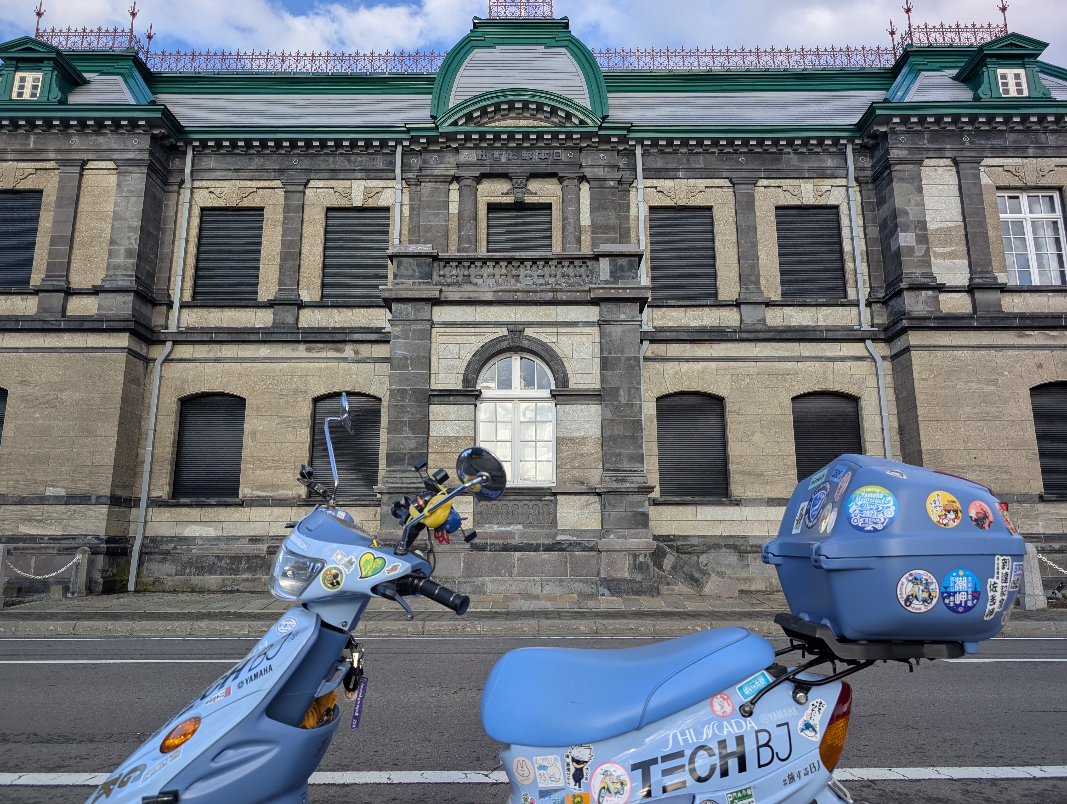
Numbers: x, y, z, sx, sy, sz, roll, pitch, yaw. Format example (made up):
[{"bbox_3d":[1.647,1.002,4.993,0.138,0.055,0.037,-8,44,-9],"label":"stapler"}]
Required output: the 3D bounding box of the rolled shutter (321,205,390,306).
[{"bbox_3d":[-3.383,-2.817,14.168,1.252,1.923,0.120,0,-11,0],"label":"rolled shutter"}]

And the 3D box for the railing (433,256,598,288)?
[{"bbox_3d":[-0.343,-2.497,14.513,3.207,0.686,0.320,0,-12,0],"label":"railing"}]

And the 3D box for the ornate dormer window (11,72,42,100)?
[{"bbox_3d":[-9.494,-5.923,13.885,0.540,0.572,0.120,0,-11,0],"label":"ornate dormer window"}]

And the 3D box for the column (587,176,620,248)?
[{"bbox_3d":[1.322,-3.059,13.913,0.584,2.350,0.300,0,-11,0],"label":"column"}]

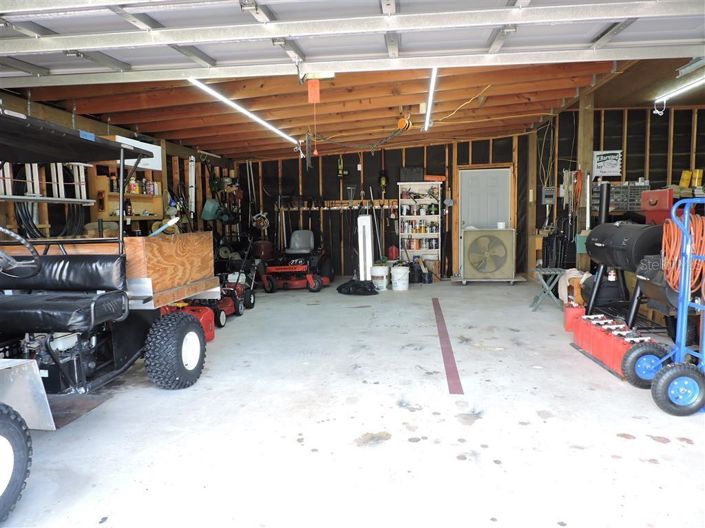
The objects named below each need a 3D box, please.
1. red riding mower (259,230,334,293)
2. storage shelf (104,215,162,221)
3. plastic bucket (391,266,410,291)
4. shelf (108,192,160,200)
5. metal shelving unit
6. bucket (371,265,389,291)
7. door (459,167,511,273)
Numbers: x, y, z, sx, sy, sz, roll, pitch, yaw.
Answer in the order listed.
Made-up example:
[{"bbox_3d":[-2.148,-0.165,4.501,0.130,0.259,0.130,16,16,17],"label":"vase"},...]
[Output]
[{"bbox_3d":[-0.975,-0.101,8.734,1.220,1.000,1.750,-1,5,2],"label":"red riding mower"},{"bbox_3d":[-2.813,-0.576,6.208,0.150,0.045,1.274,0,5,8],"label":"storage shelf"},{"bbox_3d":[0.781,0.248,8.048,0.300,0.370,0.300,-1,5,0],"label":"plastic bucket"},{"bbox_3d":[-2.815,-0.858,6.202,0.150,0.045,1.185,0,5,8],"label":"shelf"},{"bbox_3d":[1.285,-0.613,9.302,0.810,1.830,0.300,0,5,8],"label":"metal shelving unit"},{"bbox_3d":[0.446,0.250,8.093,0.300,0.370,0.300,-1,5,0],"label":"bucket"},{"bbox_3d":[2.524,-0.751,9.301,0.930,2.050,0.060,0,5,8],"label":"door"}]

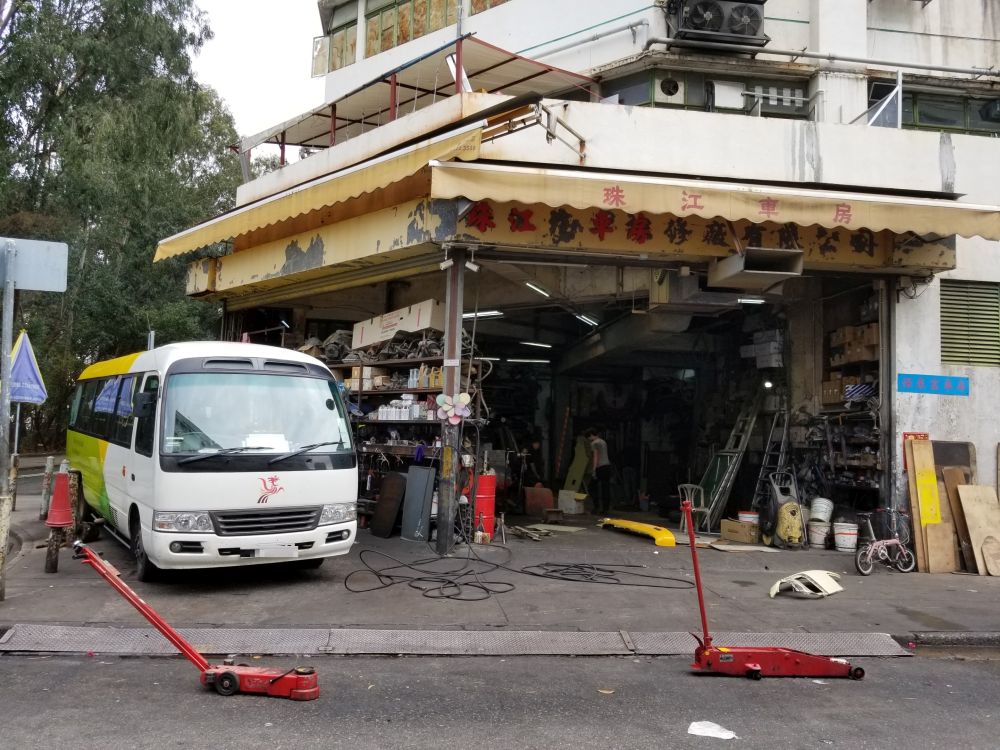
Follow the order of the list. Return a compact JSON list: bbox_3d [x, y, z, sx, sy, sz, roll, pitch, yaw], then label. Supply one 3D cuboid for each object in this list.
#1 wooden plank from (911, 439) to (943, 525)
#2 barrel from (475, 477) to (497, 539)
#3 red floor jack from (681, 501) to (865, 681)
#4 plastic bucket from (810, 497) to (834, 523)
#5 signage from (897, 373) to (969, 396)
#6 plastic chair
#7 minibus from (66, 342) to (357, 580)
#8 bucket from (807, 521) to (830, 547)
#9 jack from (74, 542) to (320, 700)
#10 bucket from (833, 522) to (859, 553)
[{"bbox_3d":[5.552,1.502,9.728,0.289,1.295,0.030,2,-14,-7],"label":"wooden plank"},{"bbox_3d":[-0.346,1.822,10.392,0.580,0.885,0.580,2,-5,0],"label":"barrel"},{"bbox_3d":[2.068,1.637,5.807,1.390,1.270,0.360,3,-5,-7],"label":"red floor jack"},{"bbox_3d":[4.691,1.965,10.950,0.320,0.350,0.320,8,-17,2],"label":"plastic bucket"},{"bbox_3d":[5.781,0.132,10.009,1.040,0.235,0.020,3,-4,-7],"label":"signage"},{"bbox_3d":[3.133,2.132,12.048,0.450,0.800,0.500,3,-5,-7],"label":"plastic chair"},{"bbox_3d":[-4.290,0.953,10.223,2.080,2.530,6.990,4,-3,-36],"label":"minibus"},{"bbox_3d":[4.634,2.325,10.900,0.330,0.385,0.330,2,-4,0],"label":"bucket"},{"bbox_3d":[-2.055,1.632,5.088,1.739,0.933,0.320,1,-4,3],"label":"jack"},{"bbox_3d":[4.593,2.159,9.987,0.320,0.360,0.320,2,-5,0],"label":"bucket"}]

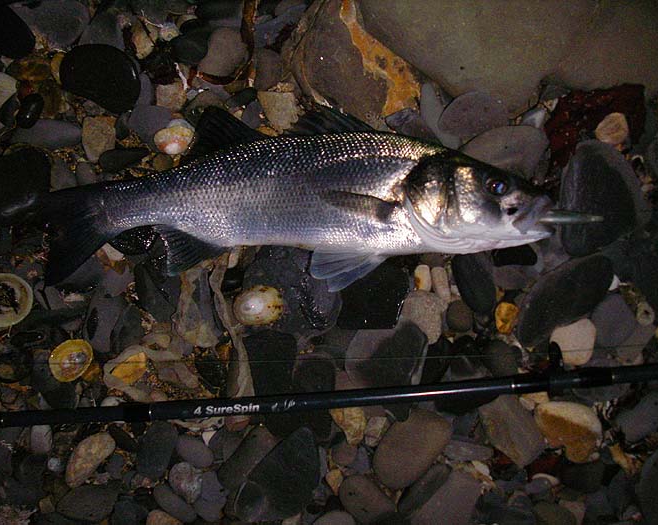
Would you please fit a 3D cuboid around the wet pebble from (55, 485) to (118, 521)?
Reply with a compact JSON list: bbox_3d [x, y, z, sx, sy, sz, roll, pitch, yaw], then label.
[{"bbox_3d":[-0.210,0.206,0.664,0.049,0.015,0.031,12,81,2],"label":"wet pebble"}]

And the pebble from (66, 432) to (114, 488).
[{"bbox_3d":[-0.213,0.173,0.679,0.029,0.017,0.056,42,83,7],"label":"pebble"}]

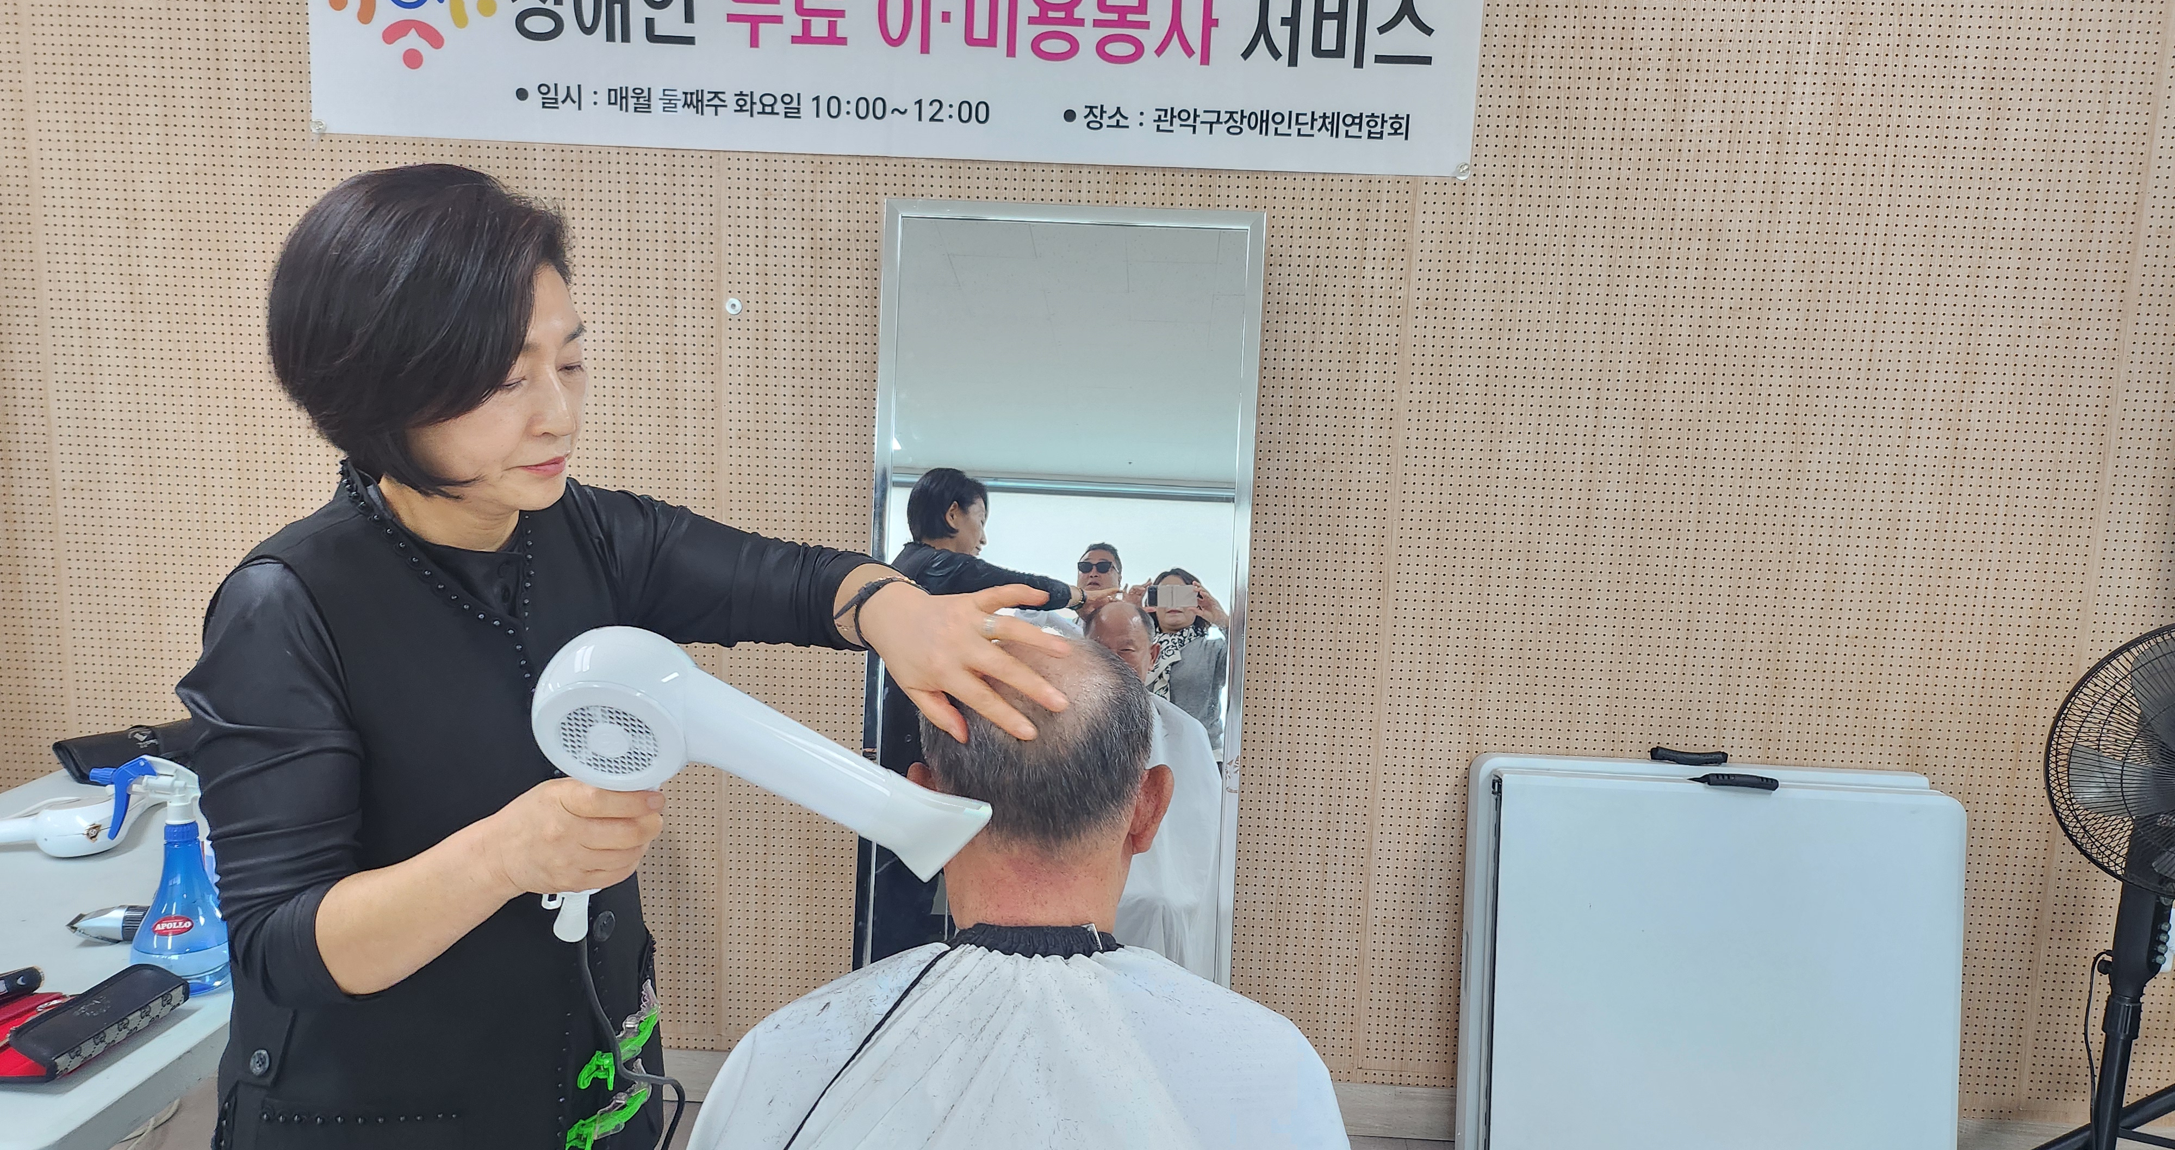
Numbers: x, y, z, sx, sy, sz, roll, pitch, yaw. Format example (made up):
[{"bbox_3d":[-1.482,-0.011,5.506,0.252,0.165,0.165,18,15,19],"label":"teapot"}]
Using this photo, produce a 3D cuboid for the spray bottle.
[{"bbox_3d":[-1.005,0.321,1.648,0.145,0.249,0.112,1,9,-8],"label":"spray bottle"}]

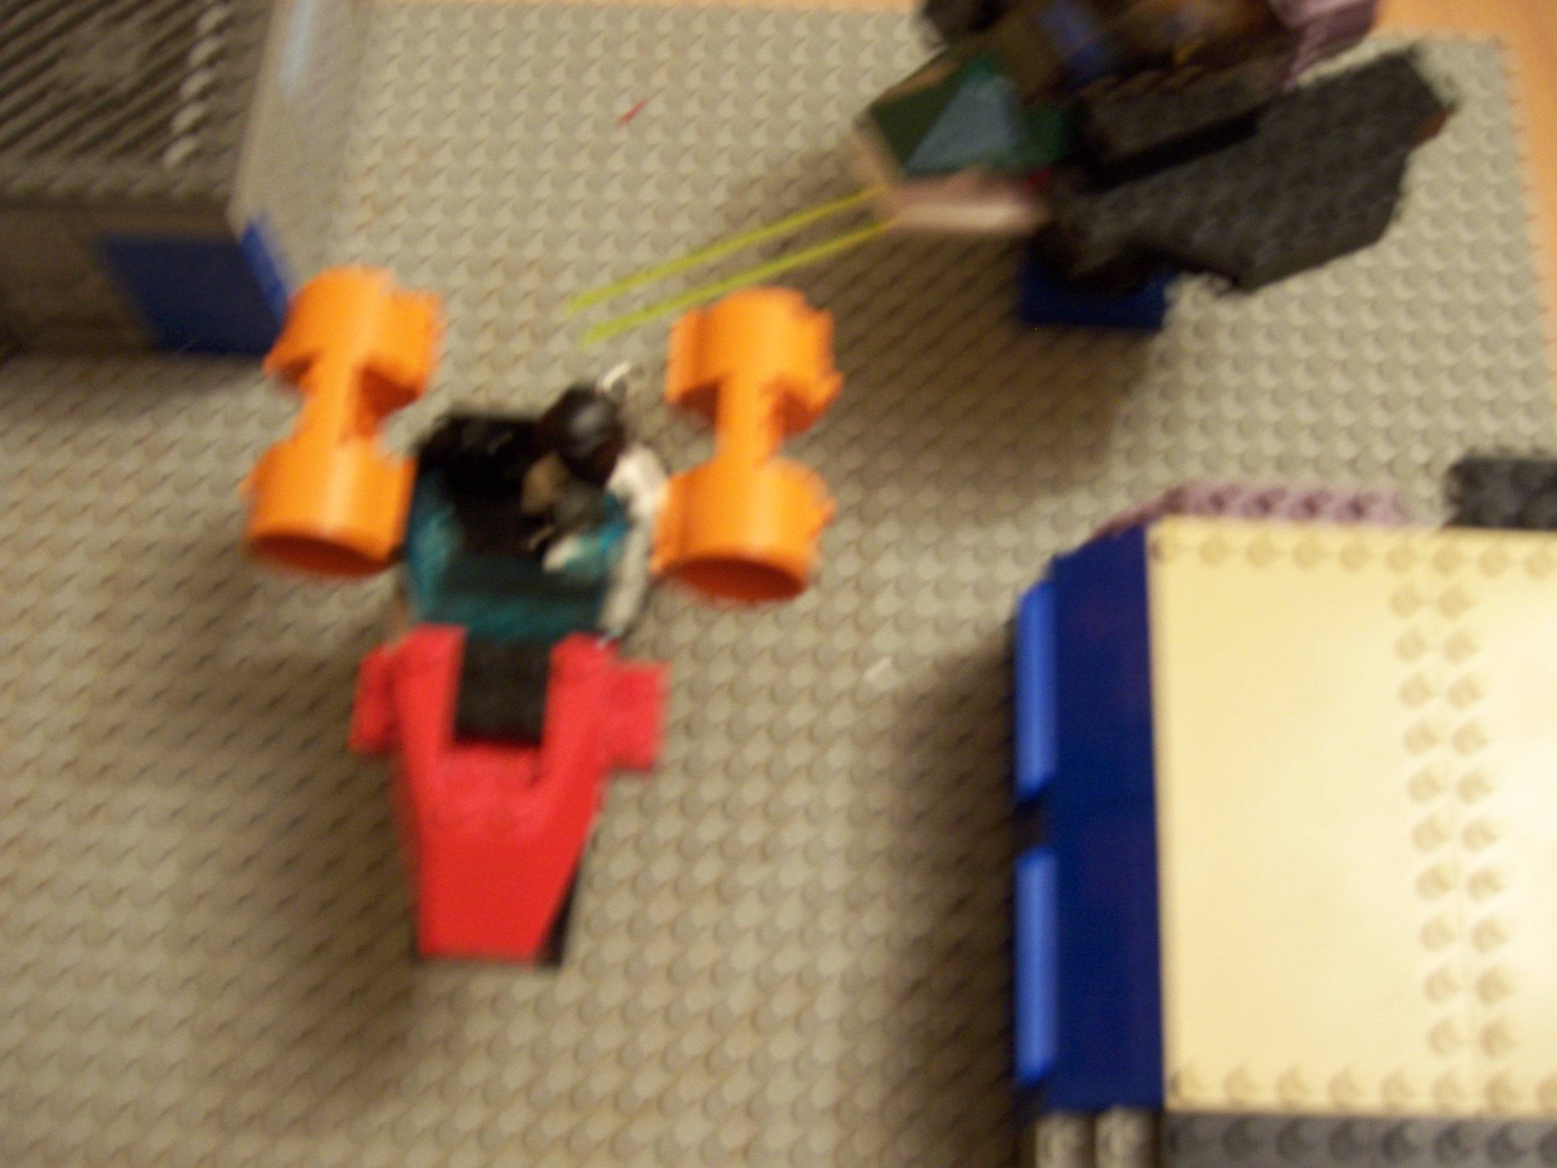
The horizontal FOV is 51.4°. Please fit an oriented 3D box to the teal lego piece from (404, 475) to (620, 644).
[{"bbox_3d":[-0.042,-0.004,0.255,0.032,0.017,0.024,3,68,2],"label":"teal lego piece"}]

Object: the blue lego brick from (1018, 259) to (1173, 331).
[{"bbox_3d":[0.069,-0.066,0.356,0.032,0.011,0.016,3,68,2],"label":"blue lego brick"}]

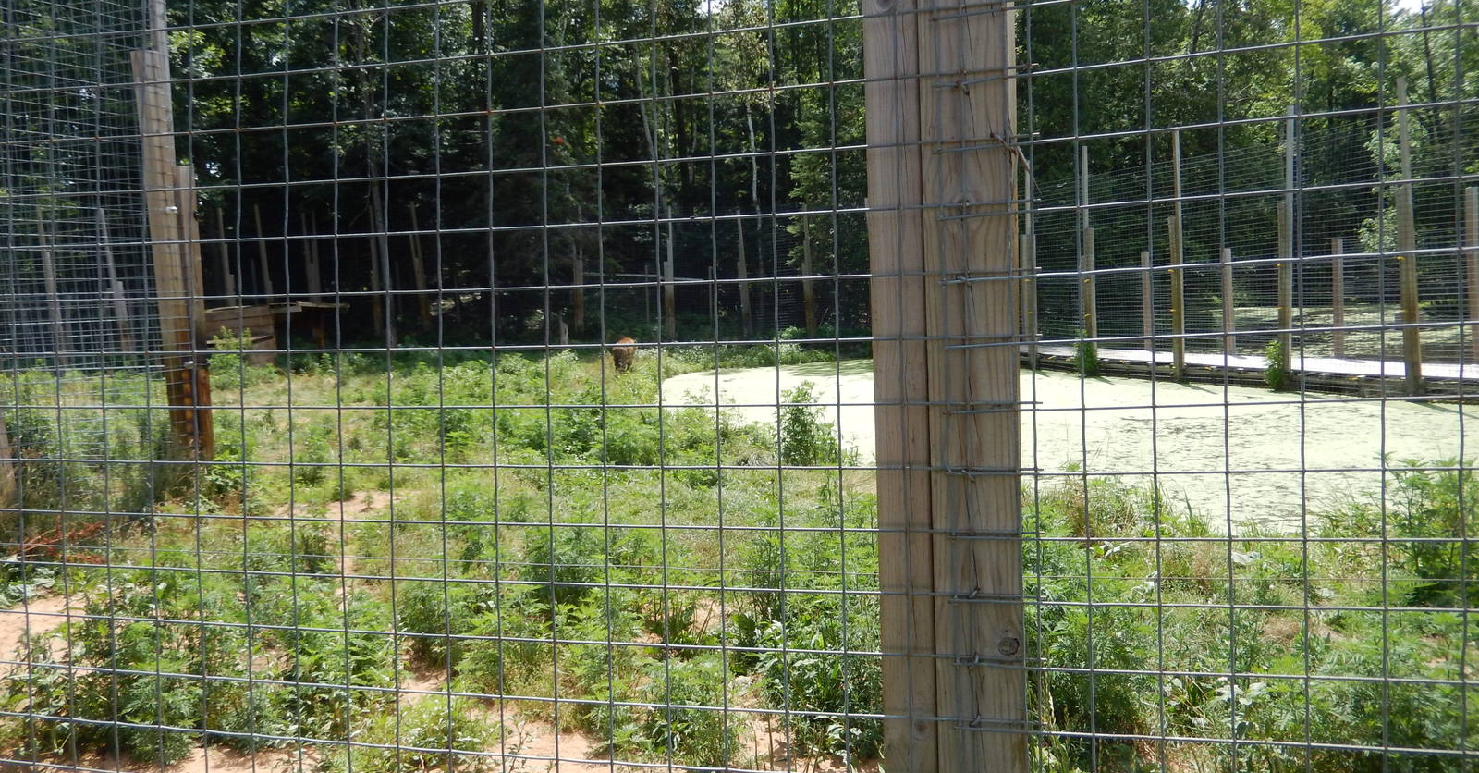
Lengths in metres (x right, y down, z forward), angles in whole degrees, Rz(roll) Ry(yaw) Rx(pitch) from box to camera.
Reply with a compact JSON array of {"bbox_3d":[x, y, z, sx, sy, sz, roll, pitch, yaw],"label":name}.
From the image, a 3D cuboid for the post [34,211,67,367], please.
[{"bbox_3d":[-18.375,-2.636,28.500,0.260,4.350,0.220,-6,5,0],"label":"post"}]

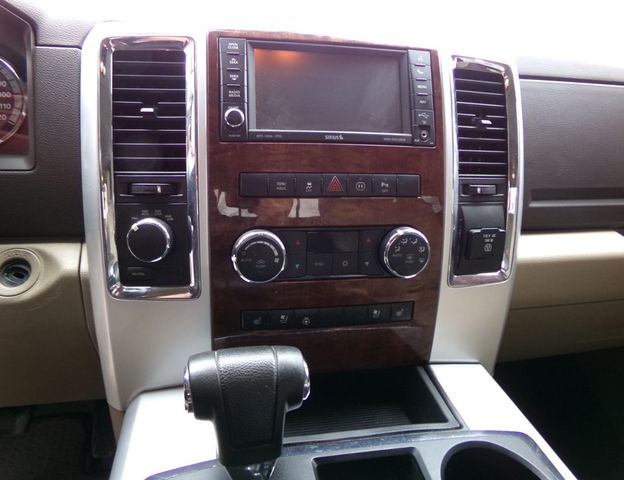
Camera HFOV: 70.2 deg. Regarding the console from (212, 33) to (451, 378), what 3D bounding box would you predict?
[{"bbox_3d":[0.018,-0.030,0.457,0.238,0.337,0.058,-1,7,-12],"label":"console"}]

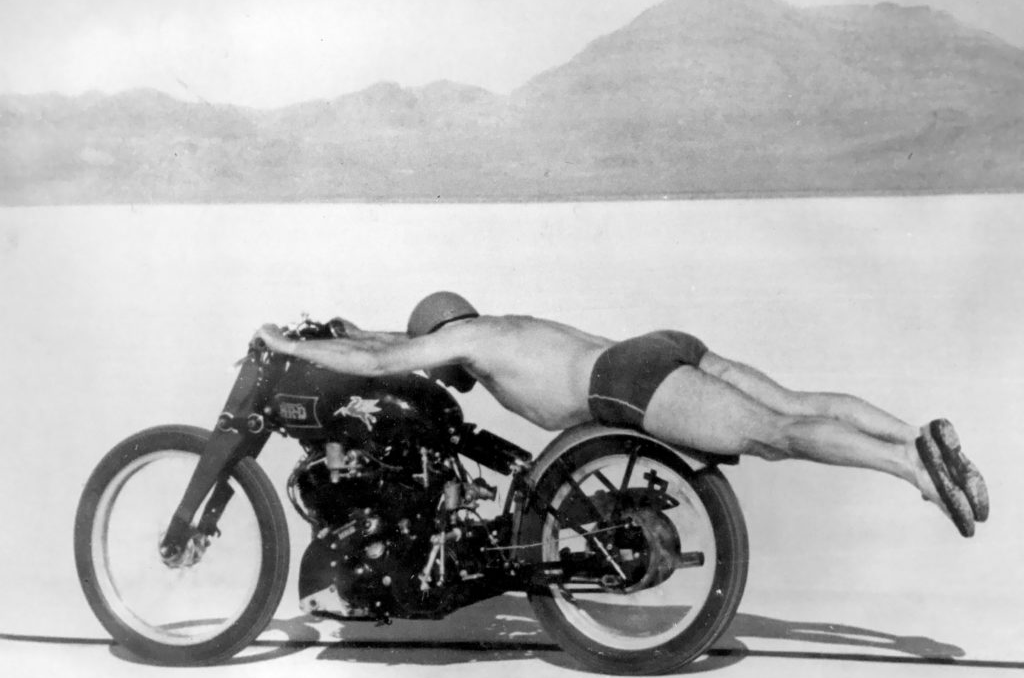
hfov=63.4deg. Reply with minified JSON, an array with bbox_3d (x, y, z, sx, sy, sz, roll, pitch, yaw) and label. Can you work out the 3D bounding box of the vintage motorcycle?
[{"bbox_3d":[-0.340,0.505,2.520,2.090,1.040,0.660,0,10,7],"label":"vintage motorcycle"}]

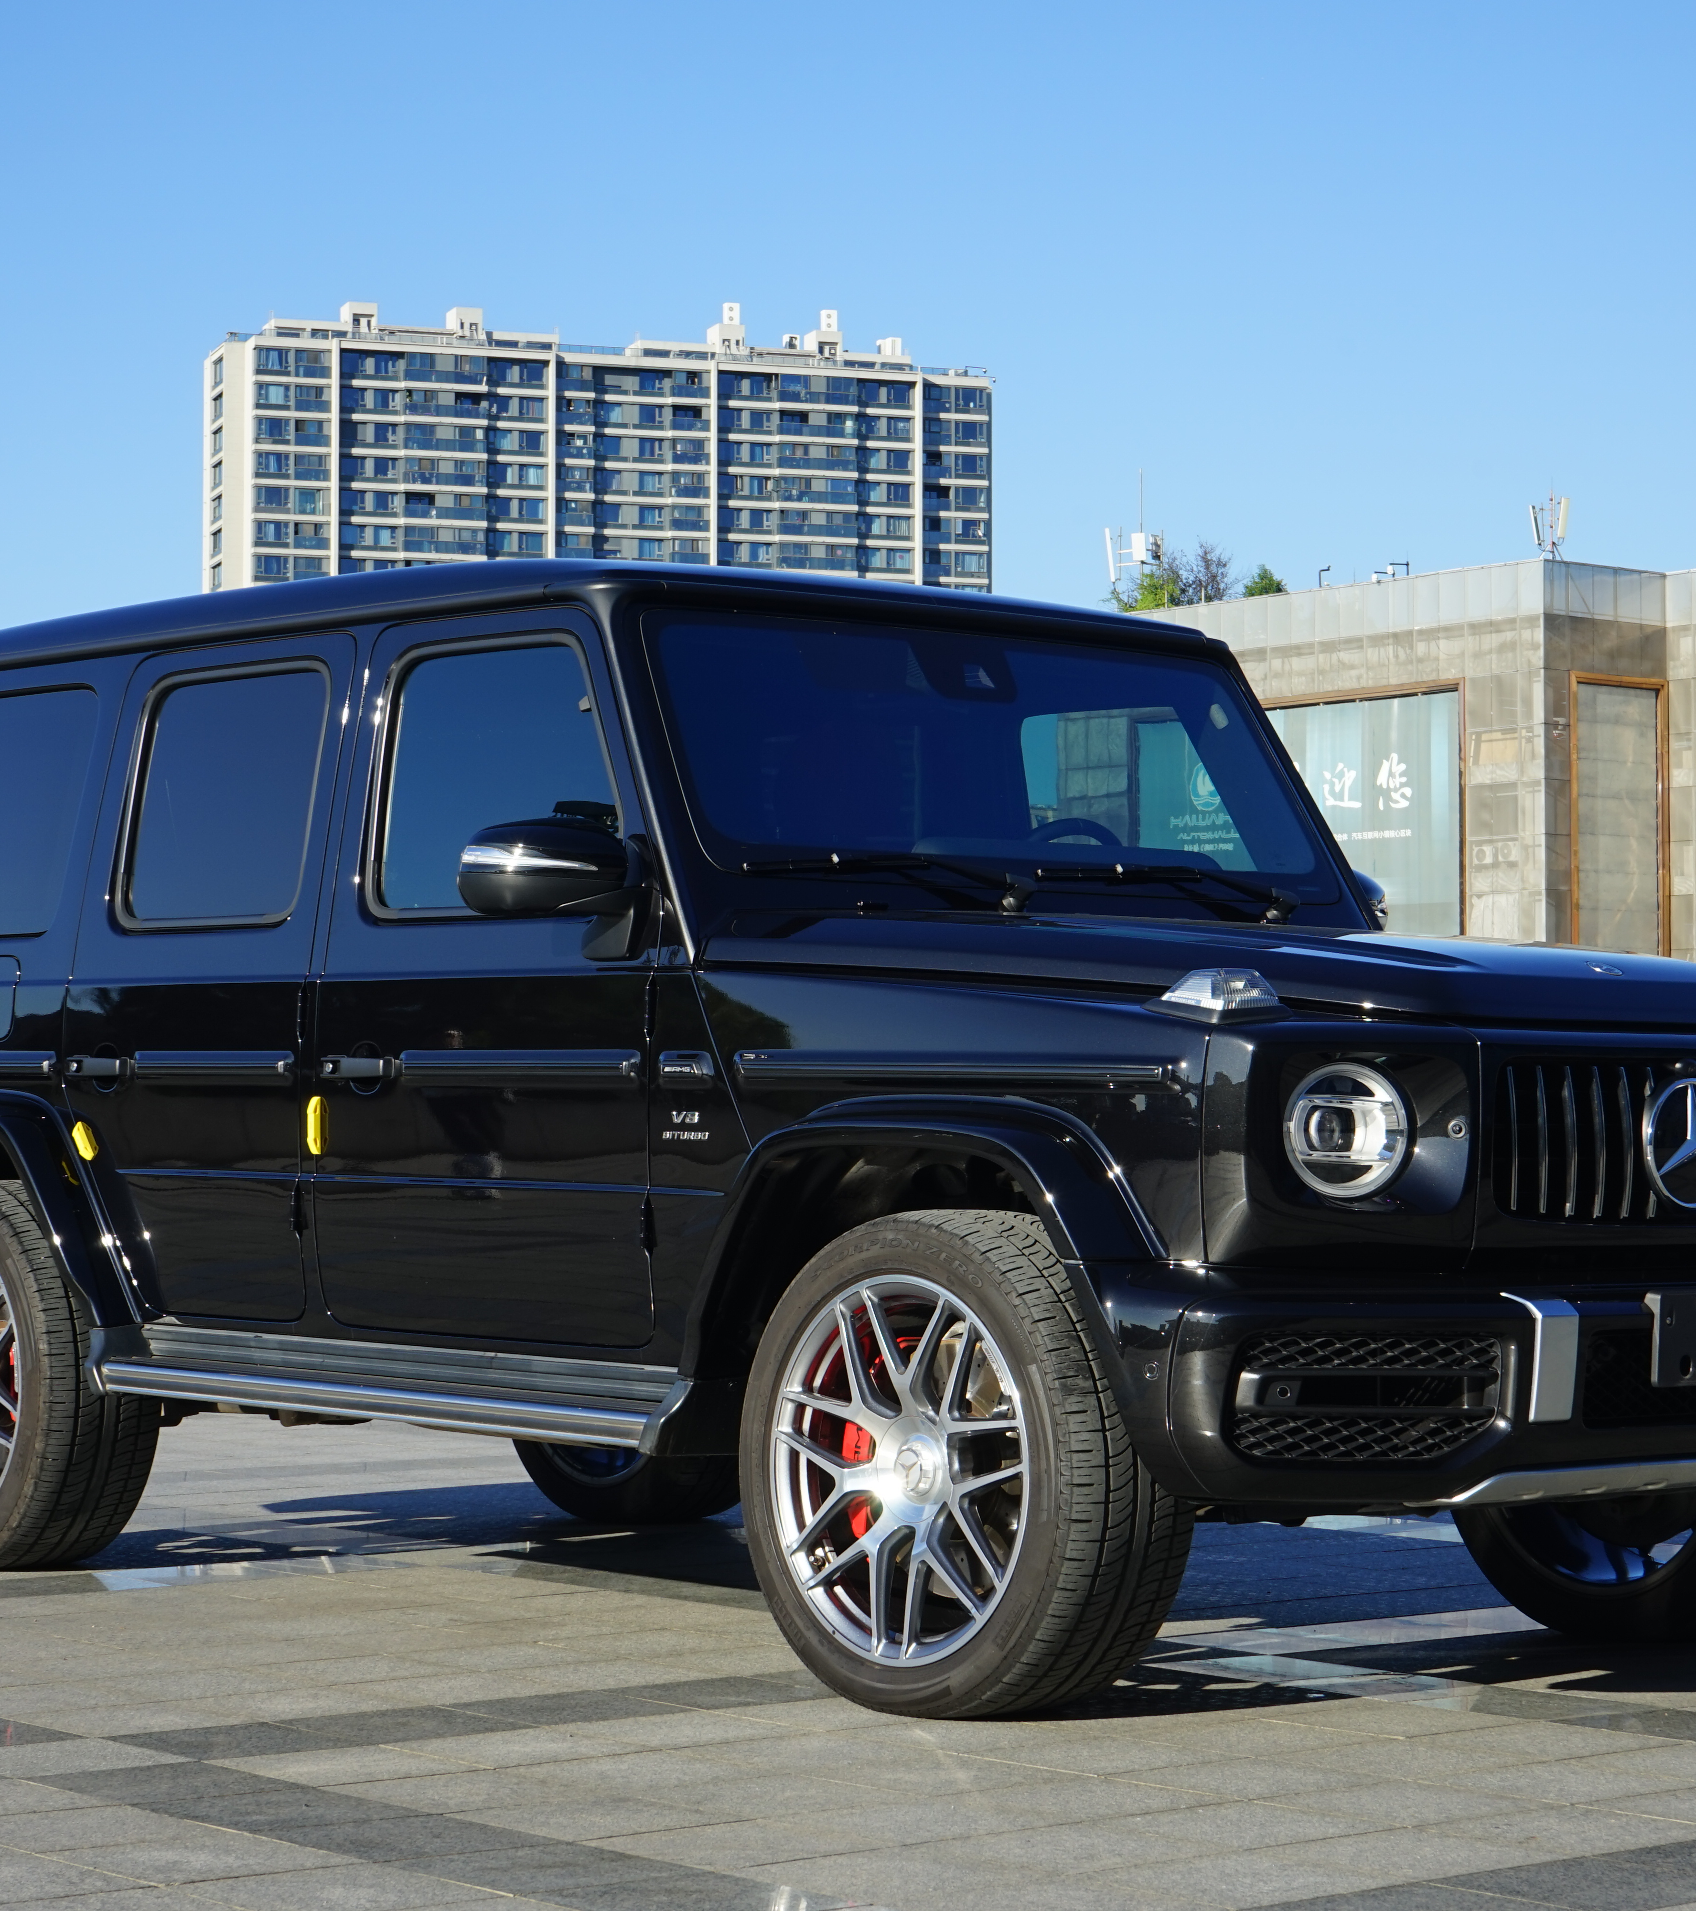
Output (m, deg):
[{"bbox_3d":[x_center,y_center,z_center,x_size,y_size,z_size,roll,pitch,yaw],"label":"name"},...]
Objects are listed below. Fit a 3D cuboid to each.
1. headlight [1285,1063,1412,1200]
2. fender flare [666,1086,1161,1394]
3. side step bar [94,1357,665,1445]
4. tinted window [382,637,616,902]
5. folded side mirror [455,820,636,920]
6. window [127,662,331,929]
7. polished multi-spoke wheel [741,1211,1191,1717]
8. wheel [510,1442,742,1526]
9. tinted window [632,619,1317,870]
[{"bbox_3d":[0.723,0.262,6.518,0.205,0.205,0.100,1,-2,-29],"label":"headlight"},{"bbox_3d":[0.093,0.459,6.800,0.130,0.480,1.050,2,-3,-41],"label":"fender flare"},{"bbox_3d":[-0.819,0.802,7.899,0.180,0.085,1.760,2,-3,-41],"label":"side step bar"},{"bbox_3d":[-0.587,-0.323,7.738,0.040,0.475,0.760,10,-8,-40],"label":"tinted window"},{"bbox_3d":[-0.514,-0.158,7.382,0.160,0.170,0.300,2,-2,-41],"label":"folded side mirror"},{"bbox_3d":[-1.202,-0.312,8.448,0.040,0.483,0.615,10,-8,-40],"label":"window"},{"bbox_3d":[0.174,0.775,6.726,0.300,0.785,0.790,2,-3,-41],"label":"polished multi-spoke wheel"},{"bbox_3d":[-0.467,0.898,9.980,0.300,0.785,0.790,2,-3,-41],"label":"wheel"},{"bbox_3d":[0.293,-0.364,8.013,1.480,0.530,0.090,2,-31,-41],"label":"tinted window"}]

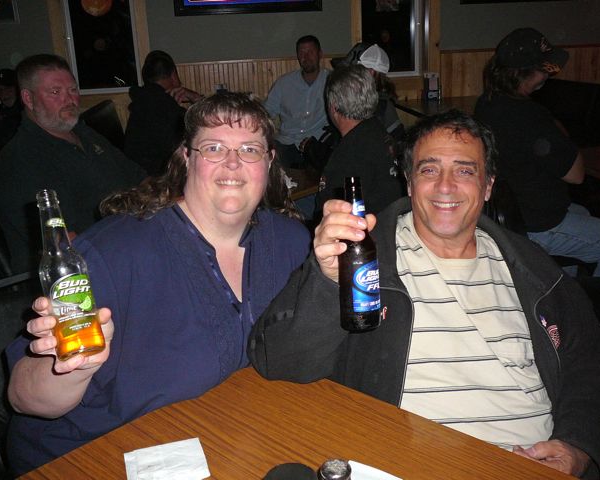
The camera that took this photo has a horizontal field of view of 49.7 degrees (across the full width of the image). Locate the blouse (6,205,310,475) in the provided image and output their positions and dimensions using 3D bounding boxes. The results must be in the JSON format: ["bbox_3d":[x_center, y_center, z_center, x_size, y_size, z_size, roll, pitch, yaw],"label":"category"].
[{"bbox_3d":[-0.232,0.195,1.243,0.580,0.560,0.390,-13,21,-29],"label":"blouse"}]

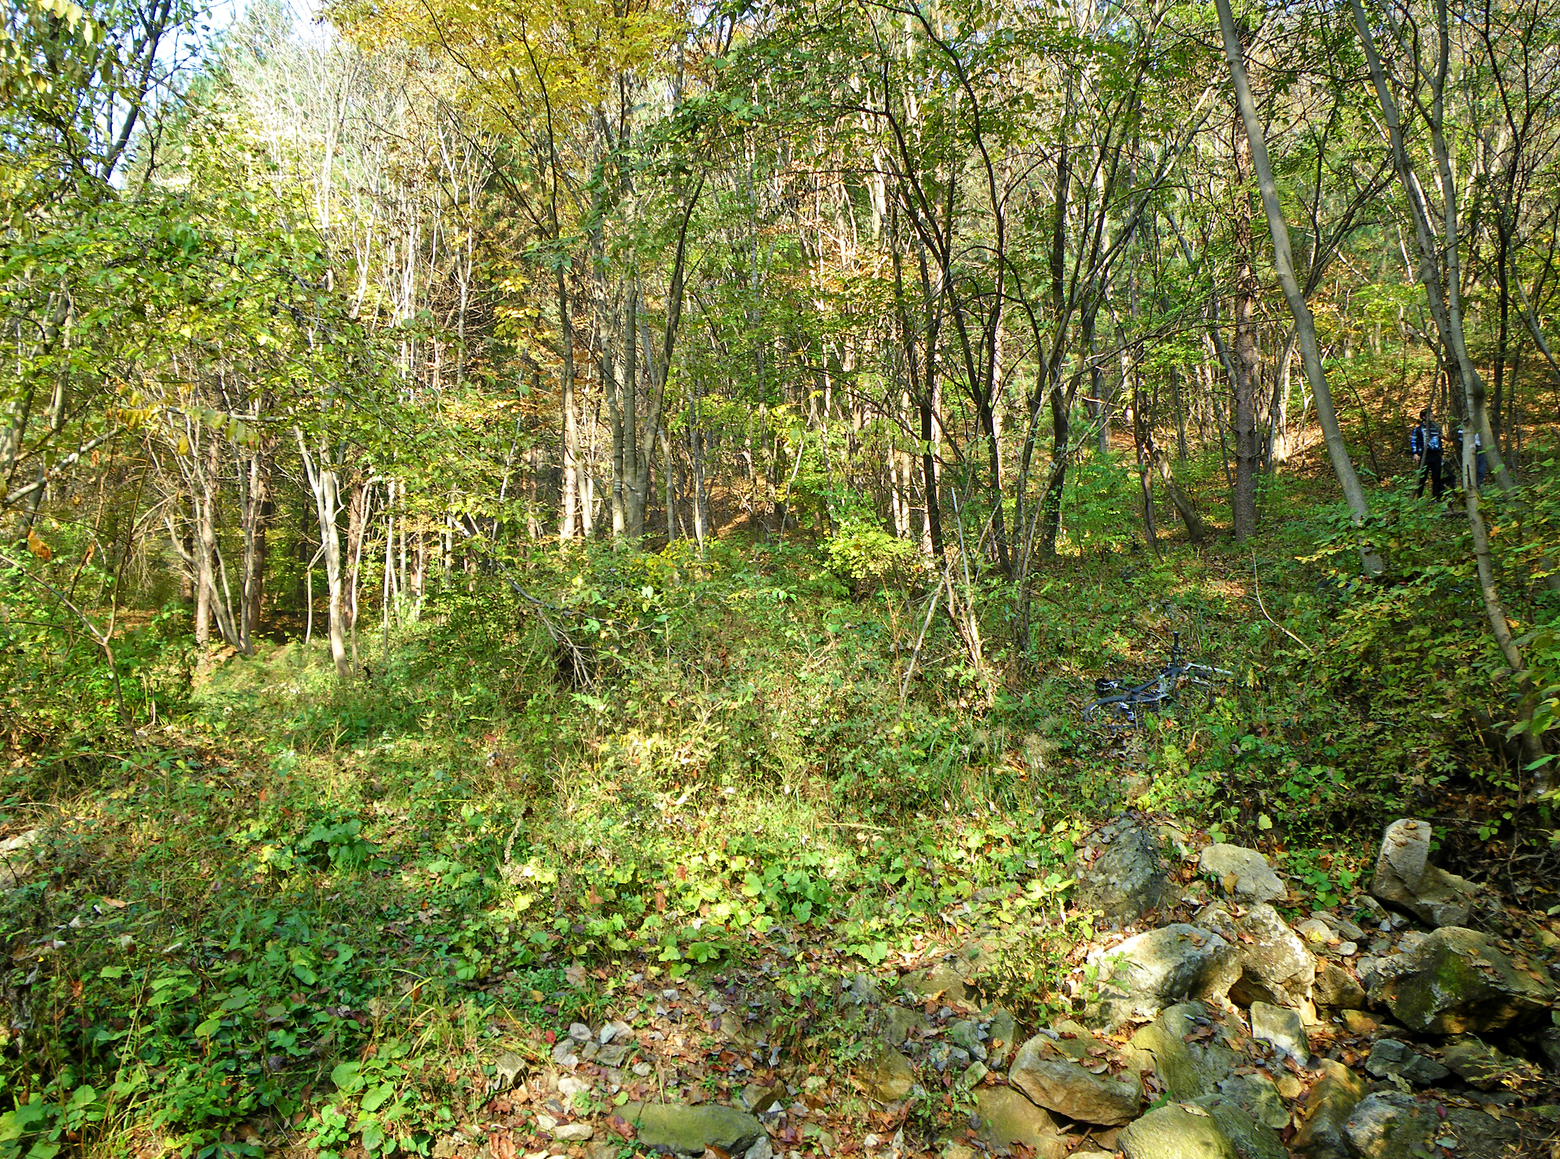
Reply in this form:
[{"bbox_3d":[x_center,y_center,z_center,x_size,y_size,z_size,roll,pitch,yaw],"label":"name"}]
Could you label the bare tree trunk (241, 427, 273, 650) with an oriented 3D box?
[{"bbox_3d":[-7.044,-0.542,17.000,0.380,2.980,0.360,1,-3,-24],"label":"bare tree trunk"}]

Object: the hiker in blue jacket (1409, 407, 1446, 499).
[{"bbox_3d":[11.949,-2.284,23.300,0.550,1.730,0.380,0,-2,-12],"label":"hiker in blue jacket"}]

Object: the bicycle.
[{"bbox_3d":[3.313,0.955,10.812,1.700,0.600,1.000,-12,18,-12],"label":"bicycle"}]

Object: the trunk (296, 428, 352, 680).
[{"bbox_3d":[-5.057,-0.284,14.000,0.600,2.800,0.450,1,-2,-20],"label":"trunk"}]

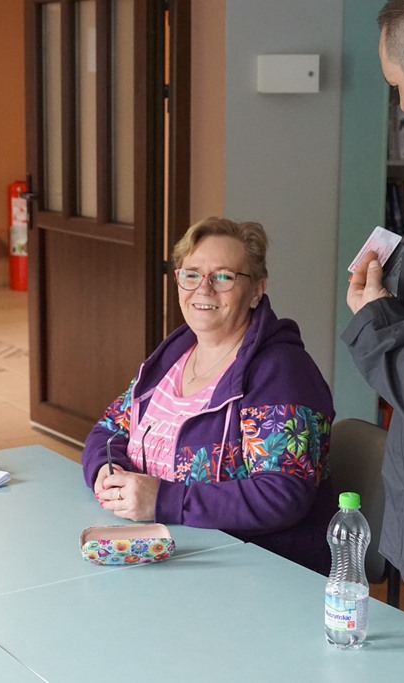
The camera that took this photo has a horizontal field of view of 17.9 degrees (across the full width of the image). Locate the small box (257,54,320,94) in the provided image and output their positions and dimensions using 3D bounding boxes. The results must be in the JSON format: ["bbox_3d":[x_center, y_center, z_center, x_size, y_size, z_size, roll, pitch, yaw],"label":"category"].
[{"bbox_3d":[0.349,-1.064,5.080,0.215,0.147,0.100,-1,10,-7],"label":"small box"}]

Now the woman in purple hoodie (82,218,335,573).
[{"bbox_3d":[0.007,0.383,2.704,0.570,1.290,0.700,10,14,42],"label":"woman in purple hoodie"}]

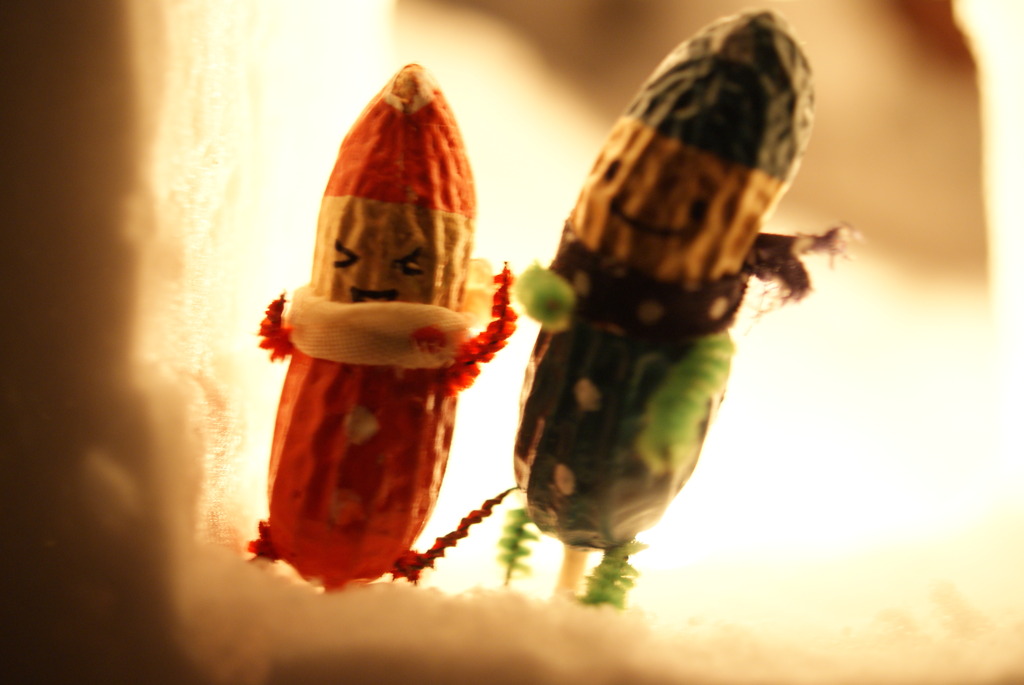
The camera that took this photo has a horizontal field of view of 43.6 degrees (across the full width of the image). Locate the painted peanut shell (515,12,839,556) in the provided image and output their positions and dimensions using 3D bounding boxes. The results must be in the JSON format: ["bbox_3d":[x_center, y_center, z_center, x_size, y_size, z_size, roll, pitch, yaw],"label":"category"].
[{"bbox_3d":[0.015,-0.006,0.122,0.026,0.055,0.021,23,12,18],"label":"painted peanut shell"}]

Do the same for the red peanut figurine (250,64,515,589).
[{"bbox_3d":[-0.013,-0.001,0.125,0.025,0.051,0.018,9,2,5],"label":"red peanut figurine"}]

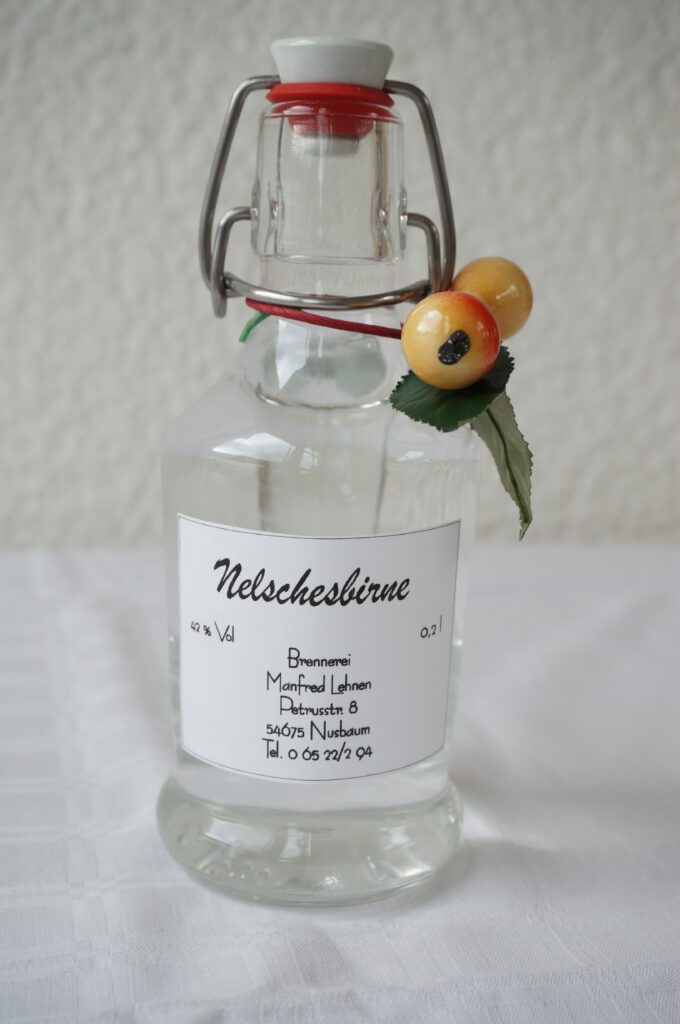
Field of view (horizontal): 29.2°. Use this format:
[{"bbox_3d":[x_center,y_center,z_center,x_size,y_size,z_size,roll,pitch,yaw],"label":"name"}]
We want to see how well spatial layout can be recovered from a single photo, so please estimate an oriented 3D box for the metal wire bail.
[{"bbox_3d":[-0.002,-0.058,0.247,0.051,0.047,0.024,2,14,0],"label":"metal wire bail"}]

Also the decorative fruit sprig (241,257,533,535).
[{"bbox_3d":[0.010,-0.022,0.261,0.059,0.056,0.052,2,14,0],"label":"decorative fruit sprig"}]

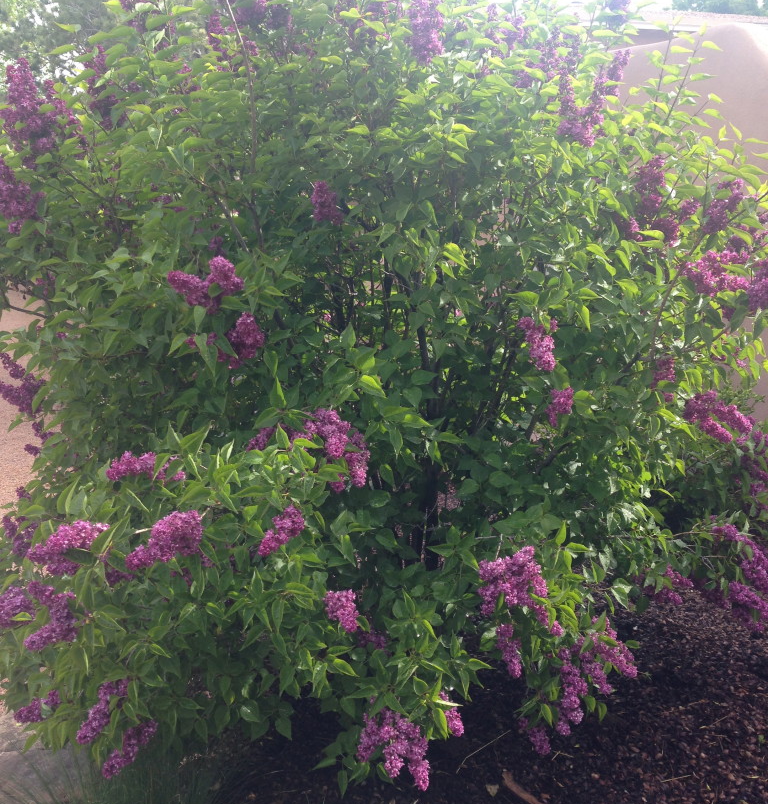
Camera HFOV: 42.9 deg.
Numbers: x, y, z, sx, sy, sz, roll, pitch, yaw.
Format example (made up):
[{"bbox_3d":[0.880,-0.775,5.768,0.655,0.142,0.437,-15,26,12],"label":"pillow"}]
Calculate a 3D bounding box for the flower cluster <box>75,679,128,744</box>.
[{"bbox_3d":[-0.663,0.732,2.300,0.123,0.142,0.100,0,12,0],"label":"flower cluster"}]

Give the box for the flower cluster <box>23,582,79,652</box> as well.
[{"bbox_3d":[-0.700,0.453,2.050,0.118,0.150,0.110,0,18,0],"label":"flower cluster"}]

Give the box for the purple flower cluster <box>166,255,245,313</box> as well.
[{"bbox_3d":[-0.494,-0.322,2.700,0.216,0.147,0.140,0,12,0],"label":"purple flower cluster"}]

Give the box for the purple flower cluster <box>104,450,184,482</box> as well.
[{"bbox_3d":[-0.537,0.145,2.200,0.176,0.070,0.090,0,18,0],"label":"purple flower cluster"}]

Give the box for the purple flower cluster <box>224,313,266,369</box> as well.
[{"bbox_3d":[-0.355,-0.158,2.500,0.108,0.147,0.100,0,18,0],"label":"purple flower cluster"}]

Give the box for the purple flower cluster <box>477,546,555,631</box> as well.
[{"bbox_3d":[0.330,0.468,2.450,0.196,0.196,0.160,0,12,0],"label":"purple flower cluster"}]

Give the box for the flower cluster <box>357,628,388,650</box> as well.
[{"bbox_3d":[-0.027,0.557,2.300,0.085,0.070,0.070,0,18,0],"label":"flower cluster"}]

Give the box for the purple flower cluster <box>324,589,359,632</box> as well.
[{"bbox_3d":[-0.098,0.481,2.250,0.078,0.100,0.080,0,13,0],"label":"purple flower cluster"}]

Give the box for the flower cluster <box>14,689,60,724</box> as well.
[{"bbox_3d":[-0.834,0.733,2.350,0.111,0.088,0.085,0,13,0],"label":"flower cluster"}]

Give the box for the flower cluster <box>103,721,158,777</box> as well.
[{"bbox_3d":[-0.571,0.783,2.200,0.126,0.125,0.095,0,13,0],"label":"flower cluster"}]

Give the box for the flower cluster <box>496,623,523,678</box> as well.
[{"bbox_3d":[0.315,0.624,2.450,0.065,0.140,0.072,0,13,0],"label":"flower cluster"}]

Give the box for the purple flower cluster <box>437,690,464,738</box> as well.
[{"bbox_3d":[0.166,0.766,2.400,0.064,0.115,0.070,0,13,0],"label":"purple flower cluster"}]

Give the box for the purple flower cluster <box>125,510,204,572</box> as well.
[{"bbox_3d":[-0.463,0.289,2.050,0.164,0.131,0.120,0,18,0],"label":"purple flower cluster"}]

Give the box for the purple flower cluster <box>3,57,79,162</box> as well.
[{"bbox_3d":[-0.950,-0.809,2.700,0.210,0.265,0.190,0,12,0],"label":"purple flower cluster"}]

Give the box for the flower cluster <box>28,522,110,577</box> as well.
[{"bbox_3d":[-0.681,0.315,2.100,0.176,0.120,0.120,0,18,0],"label":"flower cluster"}]

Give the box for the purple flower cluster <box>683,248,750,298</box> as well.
[{"bbox_3d":[0.917,-0.355,2.700,0.182,0.139,0.130,0,18,0],"label":"purple flower cluster"}]

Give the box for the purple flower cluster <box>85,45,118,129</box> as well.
[{"bbox_3d":[-0.796,-0.889,2.750,0.096,0.247,0.100,0,18,0],"label":"purple flower cluster"}]

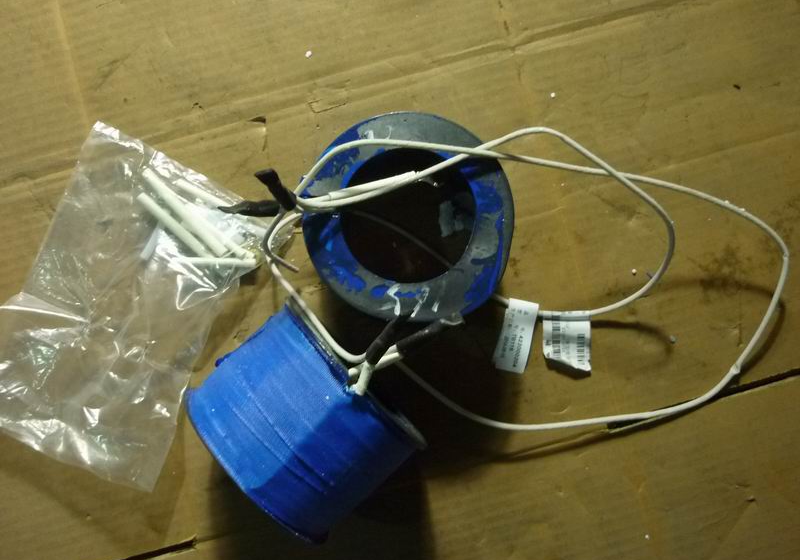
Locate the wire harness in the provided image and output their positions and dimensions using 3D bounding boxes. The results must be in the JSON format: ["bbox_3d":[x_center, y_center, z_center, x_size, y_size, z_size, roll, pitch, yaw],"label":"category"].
[{"bbox_3d":[0.070,0.004,0.393,0.274,0.075,0.152,0,88,0],"label":"wire harness"}]

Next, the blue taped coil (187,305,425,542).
[{"bbox_3d":[-0.044,0.067,0.378,0.068,0.098,0.098,-44,88,-3],"label":"blue taped coil"}]

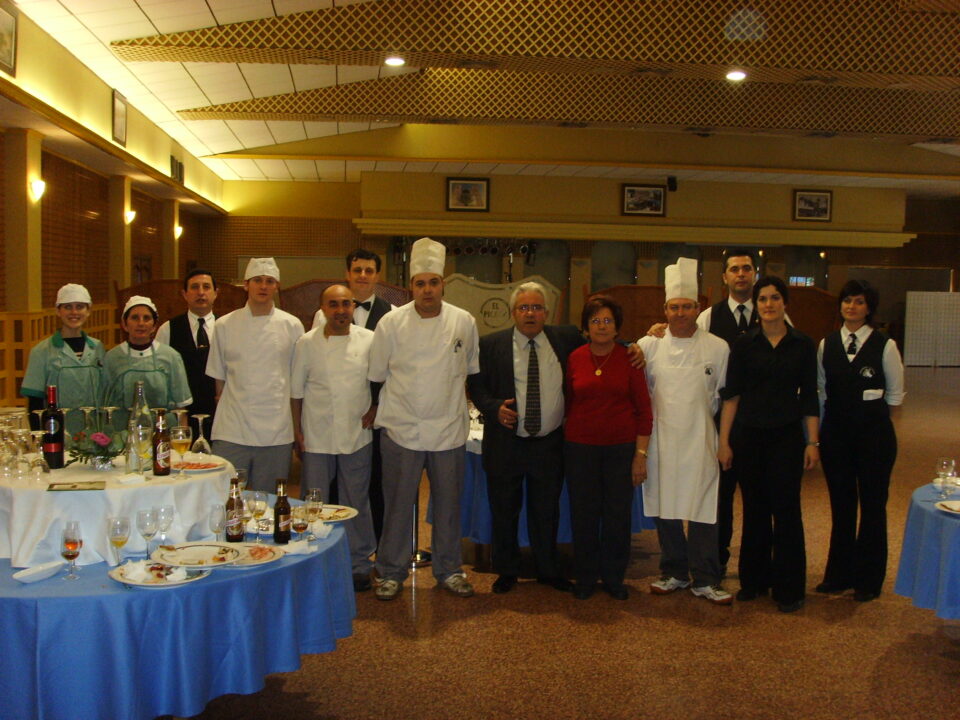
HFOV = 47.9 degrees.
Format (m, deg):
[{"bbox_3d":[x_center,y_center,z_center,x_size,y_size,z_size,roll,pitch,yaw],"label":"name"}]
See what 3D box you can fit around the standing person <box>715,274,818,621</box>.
[{"bbox_3d":[1.525,0.423,5.735,0.530,1.735,0.360,2,4,13],"label":"standing person"}]

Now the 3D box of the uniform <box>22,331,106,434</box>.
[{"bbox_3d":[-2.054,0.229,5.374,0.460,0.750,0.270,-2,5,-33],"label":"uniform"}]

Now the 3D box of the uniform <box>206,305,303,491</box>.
[{"bbox_3d":[-1.225,0.434,5.865,0.530,1.470,0.320,1,4,-10],"label":"uniform"}]

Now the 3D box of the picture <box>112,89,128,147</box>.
[{"bbox_3d":[-3.804,-2.542,11.429,0.040,0.523,0.730,1,4,-7],"label":"picture"}]

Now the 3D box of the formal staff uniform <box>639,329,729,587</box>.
[{"bbox_3d":[1.063,0.514,5.623,0.490,1.354,0.300,2,5,6],"label":"formal staff uniform"}]

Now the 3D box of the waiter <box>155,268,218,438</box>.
[{"bbox_3d":[-1.629,0.330,6.300,0.520,1.720,0.330,0,4,-12],"label":"waiter"}]

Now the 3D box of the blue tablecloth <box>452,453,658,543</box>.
[{"bbox_3d":[0.408,0.762,6.949,1.420,0.570,1.420,1,4,-7],"label":"blue tablecloth"}]

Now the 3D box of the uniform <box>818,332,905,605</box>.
[{"bbox_3d":[2.087,0.531,5.932,0.460,1.455,0.300,3,4,21],"label":"uniform"}]

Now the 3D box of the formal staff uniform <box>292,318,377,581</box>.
[{"bbox_3d":[-0.785,0.483,5.890,0.480,1.345,0.300,1,4,-5],"label":"formal staff uniform"}]

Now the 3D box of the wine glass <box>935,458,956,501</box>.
[{"bbox_3d":[2.002,0.510,4.652,0.076,0.170,0.076,3,5,20],"label":"wine glass"}]

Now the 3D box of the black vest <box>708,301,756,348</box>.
[{"bbox_3d":[1.499,-0.066,6.200,0.430,0.600,0.270,2,4,9],"label":"black vest"}]

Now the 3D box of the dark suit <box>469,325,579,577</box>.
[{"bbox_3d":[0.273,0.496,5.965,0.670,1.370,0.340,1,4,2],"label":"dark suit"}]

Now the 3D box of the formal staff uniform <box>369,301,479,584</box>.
[{"bbox_3d":[-0.298,0.433,5.824,0.570,1.505,0.350,1,4,-3],"label":"formal staff uniform"}]

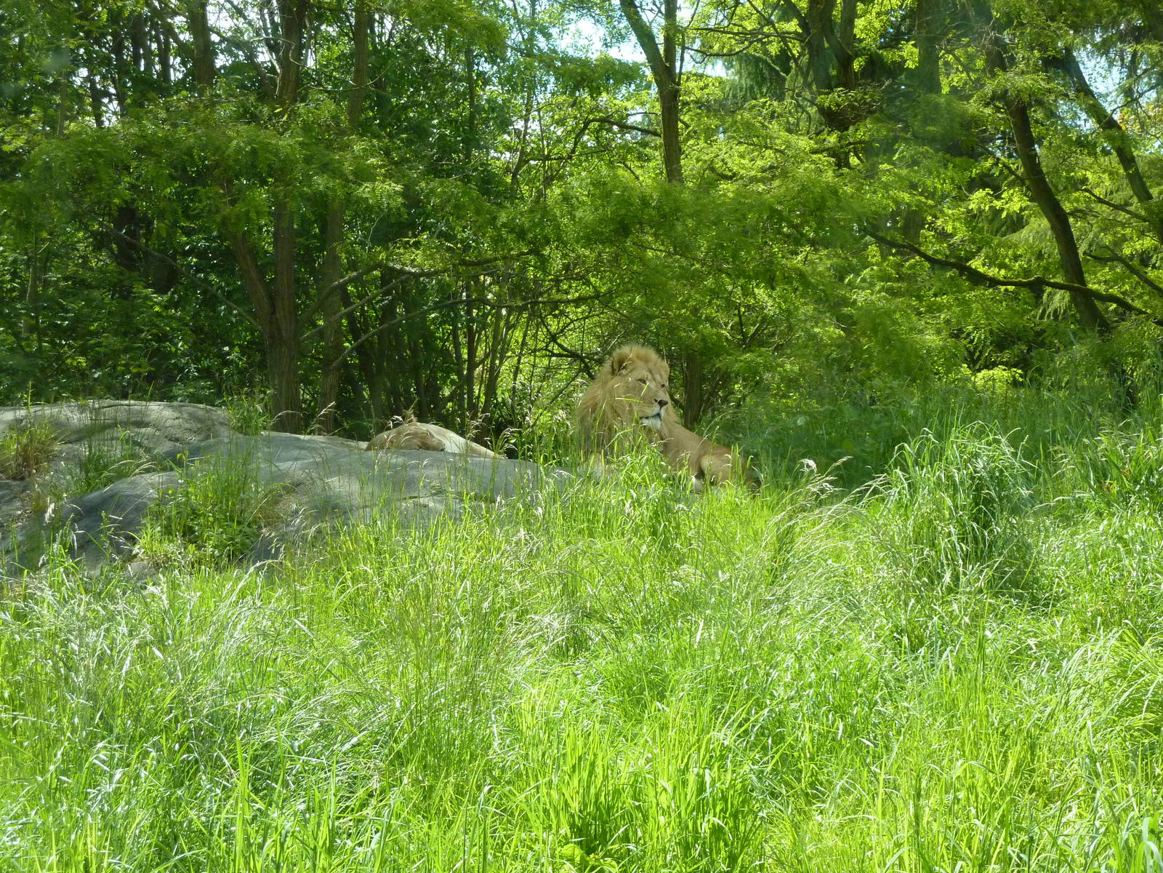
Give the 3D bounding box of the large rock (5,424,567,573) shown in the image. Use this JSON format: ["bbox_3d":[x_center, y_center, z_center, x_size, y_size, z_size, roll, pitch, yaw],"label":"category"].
[{"bbox_3d":[-1.779,0.348,14.600,3.350,0.850,2.400,0,2,0],"label":"large rock"}]

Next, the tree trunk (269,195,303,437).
[{"bbox_3d":[-2.506,-1.036,20.500,0.280,2.000,0.280,0,2,0],"label":"tree trunk"}]

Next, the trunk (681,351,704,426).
[{"bbox_3d":[0.943,-0.412,20.500,0.180,0.680,0.180,0,2,0],"label":"trunk"}]

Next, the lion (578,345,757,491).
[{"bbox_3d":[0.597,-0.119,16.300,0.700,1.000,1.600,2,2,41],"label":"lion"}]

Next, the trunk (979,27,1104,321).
[{"bbox_3d":[4.314,-2.430,22.500,0.400,2.950,0.350,-19,2,0],"label":"trunk"}]

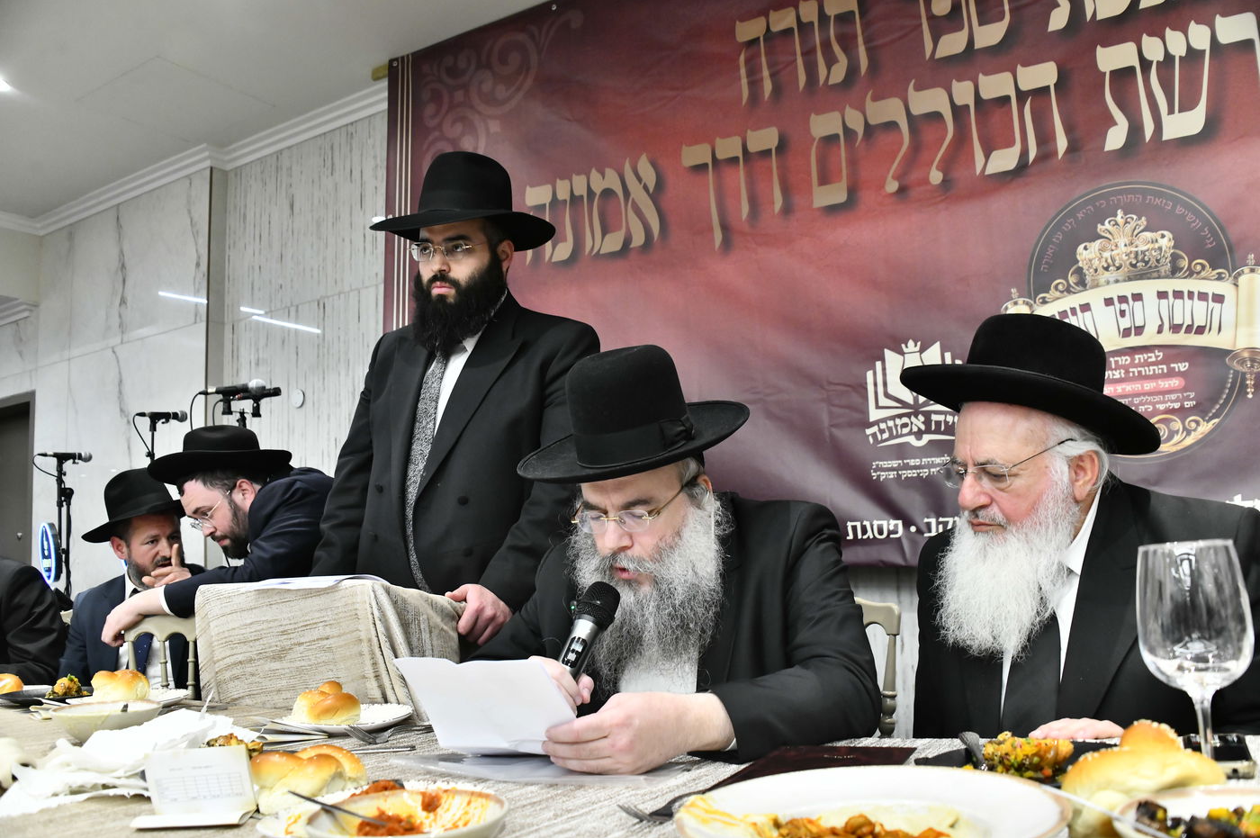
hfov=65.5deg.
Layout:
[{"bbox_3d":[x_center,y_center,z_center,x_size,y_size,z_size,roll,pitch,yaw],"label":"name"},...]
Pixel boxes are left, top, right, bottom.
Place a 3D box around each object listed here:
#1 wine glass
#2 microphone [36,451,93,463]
[{"bbox_3d":[0.440,0.202,0.751,0.091,0.215,0.091,-2,-7,0],"label":"wine glass"},{"bbox_3d":[-2.307,0.153,4.000,0.210,0.052,0.052,4,-10,-35],"label":"microphone"}]

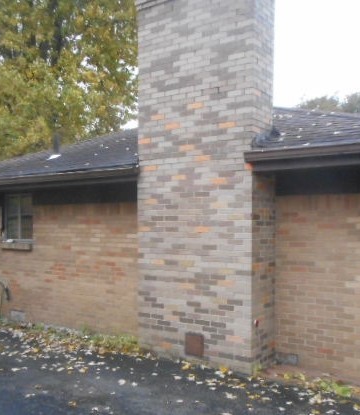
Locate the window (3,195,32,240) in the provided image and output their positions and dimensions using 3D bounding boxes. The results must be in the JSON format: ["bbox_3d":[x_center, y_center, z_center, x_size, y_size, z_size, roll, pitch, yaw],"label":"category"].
[{"bbox_3d":[-2.868,0.194,7.050,0.740,0.830,0.100,0,-1,32],"label":"window"}]

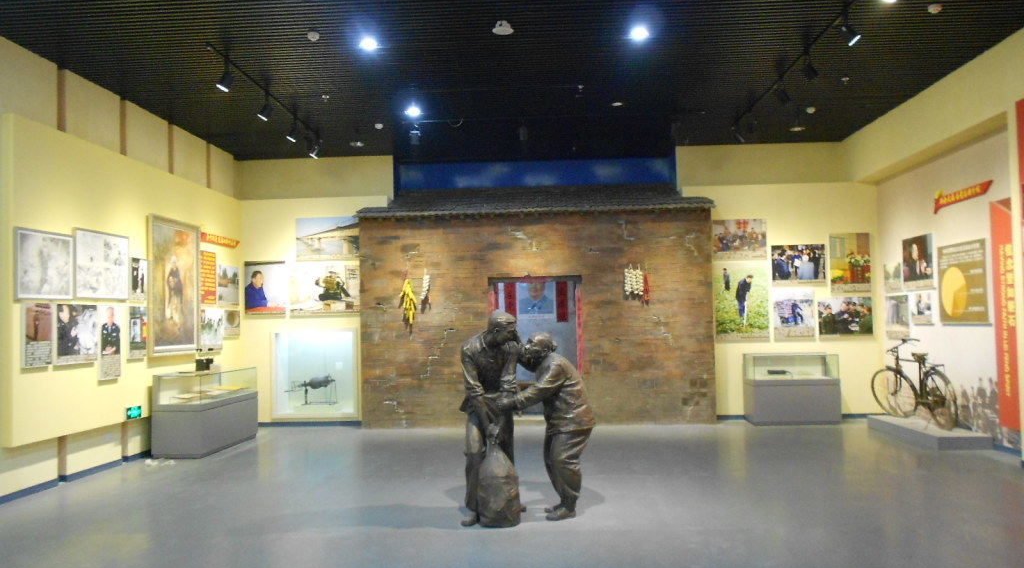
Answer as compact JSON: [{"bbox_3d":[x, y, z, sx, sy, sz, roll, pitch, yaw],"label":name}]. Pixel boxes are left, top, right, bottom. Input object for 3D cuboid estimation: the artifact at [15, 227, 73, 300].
[{"bbox_3d":[-4.452,-0.175,7.336,0.035,0.648,0.797,-1,-3,3],"label":"artifact"}]

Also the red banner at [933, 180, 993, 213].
[{"bbox_3d":[5.400,-1.077,9.245,0.050,0.274,1.360,-2,-3,3],"label":"red banner"}]

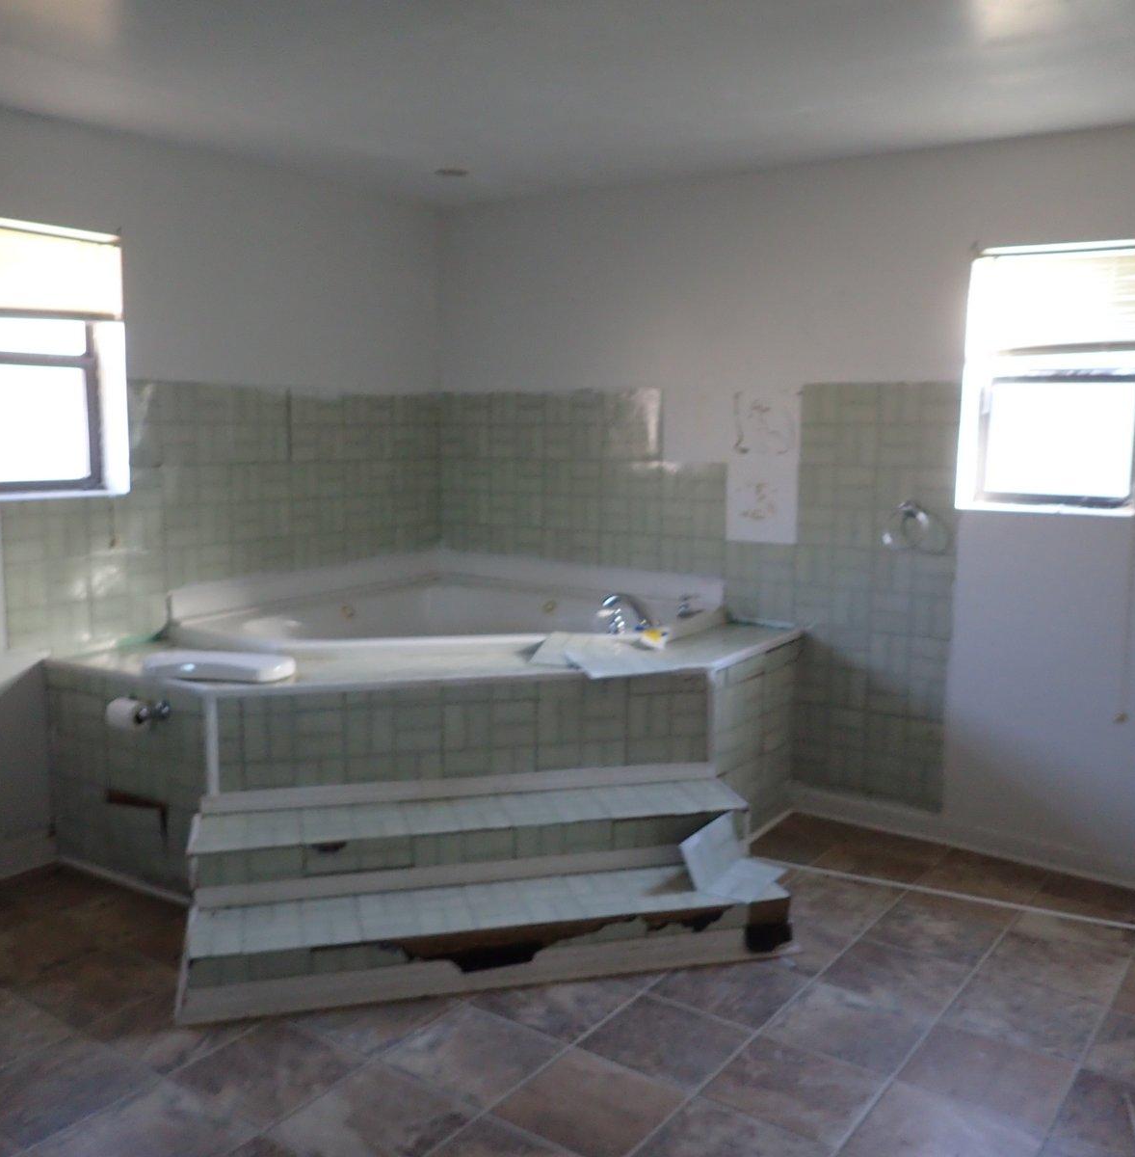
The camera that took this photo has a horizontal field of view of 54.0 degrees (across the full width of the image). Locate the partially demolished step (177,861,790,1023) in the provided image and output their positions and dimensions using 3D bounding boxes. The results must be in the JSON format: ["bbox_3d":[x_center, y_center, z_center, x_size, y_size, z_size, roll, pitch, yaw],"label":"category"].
[{"bbox_3d":[-0.192,0.963,3.016,1.595,0.175,0.260,-1,9,-14],"label":"partially demolished step"}]

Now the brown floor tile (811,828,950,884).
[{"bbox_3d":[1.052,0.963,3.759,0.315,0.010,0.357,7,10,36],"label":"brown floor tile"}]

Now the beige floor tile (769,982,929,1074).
[{"bbox_3d":[0.713,1.131,2.802,0.328,0.010,0.328,7,10,35],"label":"beige floor tile"}]

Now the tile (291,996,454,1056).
[{"bbox_3d":[-0.491,1.106,2.841,0.328,0.010,0.328,7,10,35],"label":"tile"}]

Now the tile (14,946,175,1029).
[{"bbox_3d":[-1.228,1.078,2.956,0.328,0.010,0.328,7,10,35],"label":"tile"}]

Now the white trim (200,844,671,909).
[{"bbox_3d":[-0.236,0.854,3.208,1.587,0.060,0.020,-1,8,-15],"label":"white trim"}]

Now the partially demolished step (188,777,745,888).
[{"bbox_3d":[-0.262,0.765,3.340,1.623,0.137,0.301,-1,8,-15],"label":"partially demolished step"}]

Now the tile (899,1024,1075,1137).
[{"bbox_3d":[0.955,1.137,2.555,0.315,0.010,0.315,7,10,36],"label":"tile"}]

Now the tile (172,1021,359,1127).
[{"bbox_3d":[-0.670,1.120,2.548,0.315,0.010,0.315,7,10,36],"label":"tile"}]

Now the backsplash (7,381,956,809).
[{"bbox_3d":[-0.238,0.081,3.730,2.365,1.510,2.077,7,10,35],"label":"backsplash"}]

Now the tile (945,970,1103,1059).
[{"bbox_3d":[1.179,1.128,2.879,0.328,0.010,0.328,7,10,35],"label":"tile"}]

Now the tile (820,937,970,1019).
[{"bbox_3d":[0.889,1.071,3.005,0.315,0.010,0.315,7,10,36],"label":"tile"}]

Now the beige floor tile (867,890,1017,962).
[{"bbox_3d":[1.083,1.036,3.263,0.315,0.010,0.315,7,10,36],"label":"beige floor tile"}]

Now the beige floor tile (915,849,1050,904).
[{"bbox_3d":[1.394,1.008,3.744,0.328,0.010,0.328,7,10,35],"label":"beige floor tile"}]

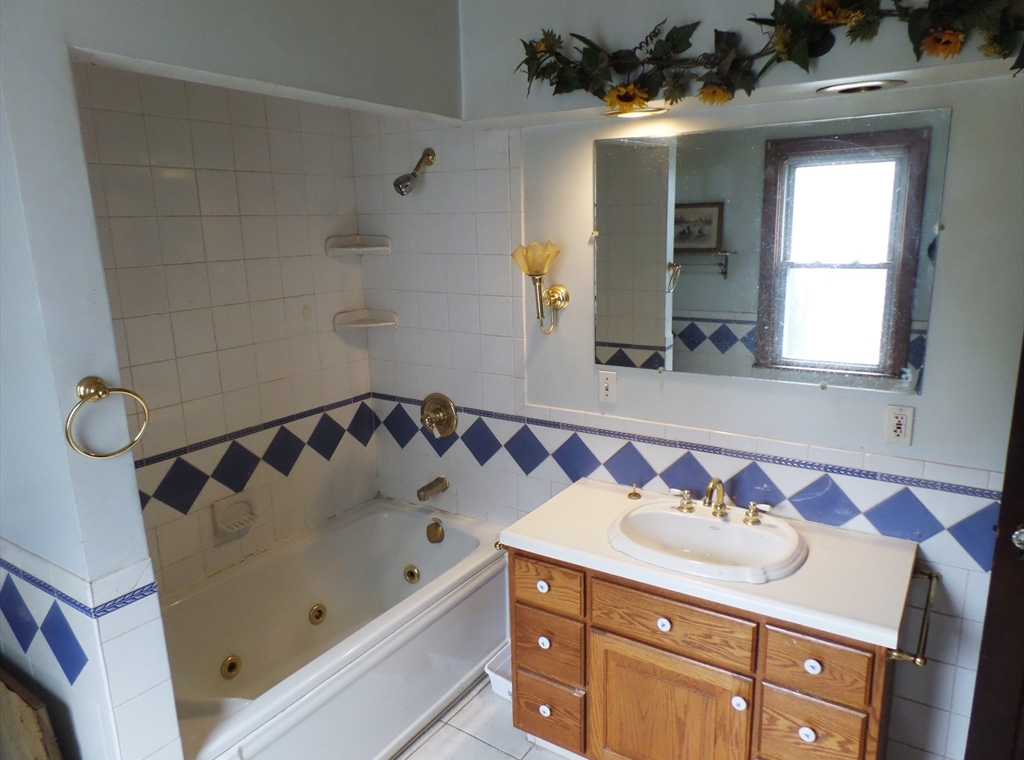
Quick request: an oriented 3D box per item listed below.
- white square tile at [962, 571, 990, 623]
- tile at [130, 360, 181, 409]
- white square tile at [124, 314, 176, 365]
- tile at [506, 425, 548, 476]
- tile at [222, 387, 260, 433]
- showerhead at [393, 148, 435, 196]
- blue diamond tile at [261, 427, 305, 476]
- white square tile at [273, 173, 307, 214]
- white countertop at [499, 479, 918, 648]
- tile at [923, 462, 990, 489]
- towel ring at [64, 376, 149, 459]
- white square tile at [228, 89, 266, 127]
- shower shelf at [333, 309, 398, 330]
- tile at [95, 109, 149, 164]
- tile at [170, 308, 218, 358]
[{"bbox_3d":[1.380,0.629,1.932,0.151,0.155,0.010,7,16,31],"label":"white square tile"},{"bbox_3d":[-1.182,0.020,2.264,0.010,0.150,0.150,8,16,33],"label":"tile"},{"bbox_3d":[-1.177,-0.132,2.215,0.010,0.153,0.153,7,15,32],"label":"white square tile"},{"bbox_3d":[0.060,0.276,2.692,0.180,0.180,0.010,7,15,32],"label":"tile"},{"bbox_3d":[-1.009,0.109,2.548,0.010,0.150,0.150,8,16,33],"label":"tile"},{"bbox_3d":[-0.378,-0.790,2.579,0.065,0.182,0.210,8,16,32],"label":"showerhead"},{"bbox_3d":[-0.911,0.285,2.723,0.010,0.216,0.216,7,15,32],"label":"blue diamond tile"},{"bbox_3d":[-0.853,-0.711,2.615,0.010,0.150,0.150,8,16,33],"label":"white square tile"},{"bbox_3d":[0.577,0.495,2.071,1.088,0.043,0.536,7,15,32],"label":"white countertop"},{"bbox_3d":[1.255,0.266,1.921,0.155,0.048,0.010,7,16,31],"label":"tile"},{"bbox_3d":[-0.778,0.075,1.318,0.068,0.163,0.150,7,15,32],"label":"towel ring"},{"bbox_3d":[-0.943,-0.977,2.420,0.010,0.141,0.151,8,16,33],"label":"white square tile"},{"bbox_3d":[-0.635,-0.259,2.952,0.255,0.080,0.132,-4,14,-11],"label":"shower shelf"},{"bbox_3d":[-1.191,-0.739,2.076,0.010,0.152,0.151,7,15,32],"label":"tile"},{"bbox_3d":[-1.094,-0.162,2.341,0.010,0.153,0.153,7,15,32],"label":"tile"}]

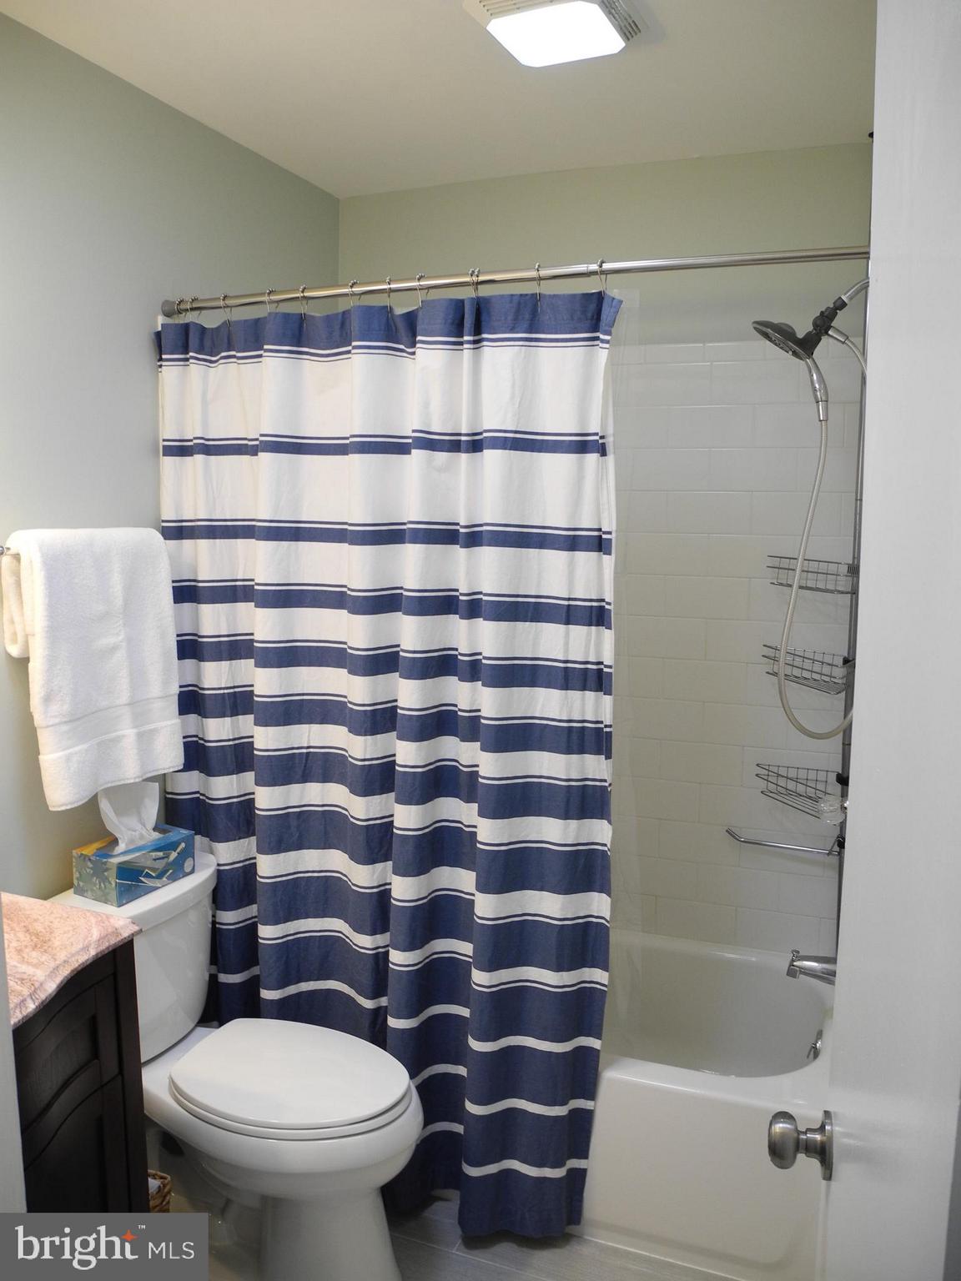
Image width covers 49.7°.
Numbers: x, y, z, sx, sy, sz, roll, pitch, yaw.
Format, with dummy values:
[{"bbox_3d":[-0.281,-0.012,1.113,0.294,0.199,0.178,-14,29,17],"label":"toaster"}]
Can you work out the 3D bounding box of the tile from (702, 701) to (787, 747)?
[{"bbox_3d":[0.691,0.219,2.720,0.216,0.108,0.010,3,8,20],"label":"tile"}]

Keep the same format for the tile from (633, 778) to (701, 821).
[{"bbox_3d":[0.480,0.425,2.771,0.216,0.108,0.008,3,8,21],"label":"tile"}]

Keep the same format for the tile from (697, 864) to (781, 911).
[{"bbox_3d":[0.691,0.662,2.779,0.216,0.108,0.010,3,8,20],"label":"tile"}]

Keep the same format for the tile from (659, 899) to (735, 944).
[{"bbox_3d":[0.584,0.760,2.805,0.216,0.108,0.009,3,7,20],"label":"tile"}]

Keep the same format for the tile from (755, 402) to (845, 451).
[{"bbox_3d":[0.797,-0.536,2.589,0.216,0.108,0.009,3,7,20],"label":"tile"}]

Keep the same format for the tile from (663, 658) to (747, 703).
[{"bbox_3d":[0.590,0.107,2.734,0.216,0.108,0.009,3,7,20],"label":"tile"}]

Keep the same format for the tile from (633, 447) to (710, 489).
[{"bbox_3d":[0.493,-0.442,2.711,0.216,0.108,0.009,3,7,20],"label":"tile"}]

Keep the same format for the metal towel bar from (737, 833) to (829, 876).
[{"bbox_3d":[0.768,0.512,2.648,0.260,0.030,0.080,3,7,20],"label":"metal towel bar"}]

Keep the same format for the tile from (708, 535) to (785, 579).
[{"bbox_3d":[0.683,-0.210,2.611,0.216,0.108,0.008,3,8,21],"label":"tile"}]

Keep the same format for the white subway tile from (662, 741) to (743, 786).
[{"bbox_3d":[0.581,0.322,2.718,0.216,0.108,0.008,3,8,21],"label":"white subway tile"}]

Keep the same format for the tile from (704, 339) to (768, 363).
[{"bbox_3d":[0.644,-0.729,2.613,0.152,0.051,0.010,3,8,20],"label":"tile"}]

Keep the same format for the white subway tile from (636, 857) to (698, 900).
[{"bbox_3d":[0.478,0.639,2.798,0.216,0.108,0.008,3,8,21],"label":"white subway tile"}]

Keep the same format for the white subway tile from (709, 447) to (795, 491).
[{"bbox_3d":[0.691,-0.434,2.634,0.216,0.108,0.010,3,8,20],"label":"white subway tile"}]

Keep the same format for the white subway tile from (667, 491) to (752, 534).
[{"bbox_3d":[0.593,-0.329,2.686,0.216,0.108,0.009,3,7,20],"label":"white subway tile"}]

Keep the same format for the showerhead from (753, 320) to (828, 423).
[{"bbox_3d":[0.669,-0.569,2.163,0.135,0.245,0.135,-16,1,22],"label":"showerhead"}]

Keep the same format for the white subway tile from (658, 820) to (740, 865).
[{"bbox_3d":[0.579,0.536,2.745,0.216,0.108,0.008,3,8,21],"label":"white subway tile"}]

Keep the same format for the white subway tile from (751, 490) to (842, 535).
[{"bbox_3d":[0.794,-0.322,2.610,0.216,0.108,0.010,3,8,20],"label":"white subway tile"}]

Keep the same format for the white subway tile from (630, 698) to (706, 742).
[{"bbox_3d":[0.494,0.212,2.793,0.210,0.108,0.010,3,8,20],"label":"white subway tile"}]

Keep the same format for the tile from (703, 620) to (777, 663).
[{"bbox_3d":[0.692,0.003,2.685,0.216,0.108,0.009,3,7,20],"label":"tile"}]

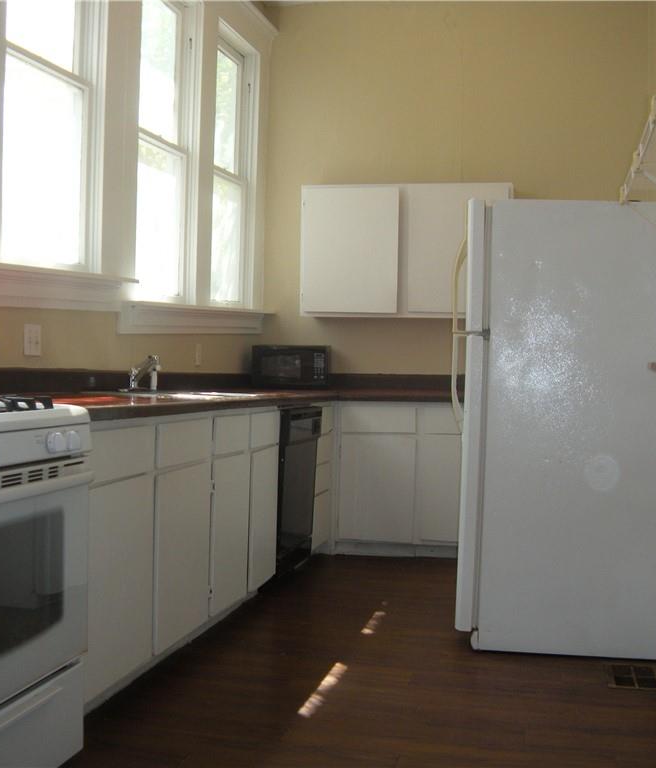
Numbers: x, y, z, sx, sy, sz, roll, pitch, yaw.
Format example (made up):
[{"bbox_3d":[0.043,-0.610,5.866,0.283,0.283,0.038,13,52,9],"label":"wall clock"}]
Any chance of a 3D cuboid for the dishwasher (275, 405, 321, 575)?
[{"bbox_3d":[-0.414,0.531,5.210,0.600,0.860,0.610,2,1,11],"label":"dishwasher"}]

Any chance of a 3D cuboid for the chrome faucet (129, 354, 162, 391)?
[{"bbox_3d":[-0.761,-0.048,4.330,0.150,0.155,0.100,2,1,10],"label":"chrome faucet"}]

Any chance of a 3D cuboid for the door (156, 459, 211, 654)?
[{"bbox_3d":[-0.534,0.614,3.797,0.022,0.616,0.528,2,1,14],"label":"door"}]

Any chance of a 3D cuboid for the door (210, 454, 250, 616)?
[{"bbox_3d":[-0.411,0.609,4.300,0.022,0.621,0.467,2,1,14],"label":"door"}]

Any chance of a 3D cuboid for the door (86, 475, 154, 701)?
[{"bbox_3d":[-0.663,0.617,3.270,0.022,0.628,0.520,2,1,14],"label":"door"}]

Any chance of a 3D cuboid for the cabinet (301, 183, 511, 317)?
[{"bbox_3d":[0.477,-0.781,6.208,1.220,0.760,0.320,2,1,9],"label":"cabinet"}]

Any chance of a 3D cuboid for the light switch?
[{"bbox_3d":[-1.073,-0.158,3.760,0.010,0.115,0.116,2,1,12],"label":"light switch"}]

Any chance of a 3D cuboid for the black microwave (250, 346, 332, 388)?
[{"bbox_3d":[-0.206,-0.097,6.164,0.445,0.255,0.330,2,1,7],"label":"black microwave"}]

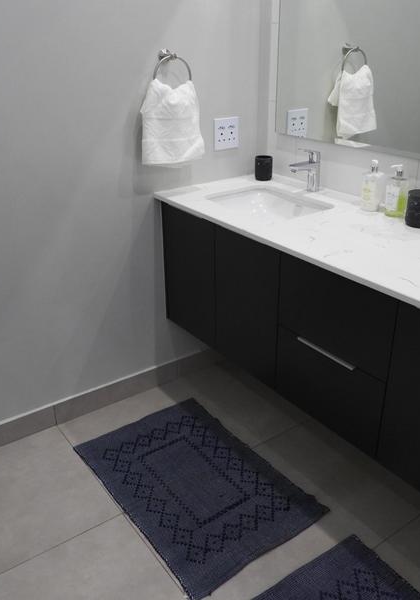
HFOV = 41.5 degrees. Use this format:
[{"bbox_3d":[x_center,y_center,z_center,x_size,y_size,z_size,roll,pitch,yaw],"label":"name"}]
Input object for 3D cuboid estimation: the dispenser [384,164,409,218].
[{"bbox_3d":[0.648,-0.377,1.927,0.049,0.166,0.063,-13,28,-25],"label":"dispenser"}]

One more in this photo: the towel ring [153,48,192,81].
[{"bbox_3d":[-0.145,-0.835,2.069,0.168,0.185,0.066,-17,30,-32],"label":"towel ring"}]

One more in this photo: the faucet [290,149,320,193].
[{"bbox_3d":[0.378,-0.515,2.210,0.170,0.178,0.050,-17,30,-32],"label":"faucet"}]

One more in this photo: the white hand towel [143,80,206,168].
[{"bbox_3d":[-0.138,-0.676,2.120,0.272,0.315,0.085,-17,30,-32],"label":"white hand towel"}]

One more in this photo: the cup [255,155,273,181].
[{"bbox_3d":[0.238,-0.575,2.435,0.077,0.098,0.077,0,25,0],"label":"cup"}]

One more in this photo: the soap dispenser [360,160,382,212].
[{"bbox_3d":[0.596,-0.410,1.993,0.049,0.170,0.066,-17,30,-32],"label":"soap dispenser"}]

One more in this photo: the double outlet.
[{"bbox_3d":[0.071,-0.701,2.339,0.128,0.126,0.013,-17,30,-32],"label":"double outlet"}]

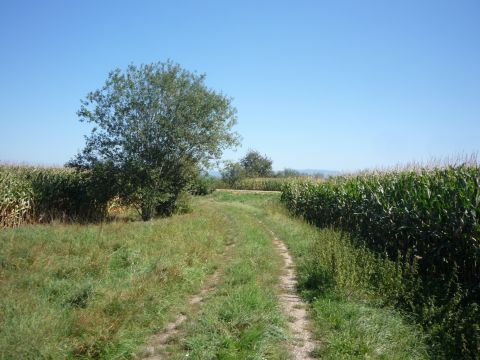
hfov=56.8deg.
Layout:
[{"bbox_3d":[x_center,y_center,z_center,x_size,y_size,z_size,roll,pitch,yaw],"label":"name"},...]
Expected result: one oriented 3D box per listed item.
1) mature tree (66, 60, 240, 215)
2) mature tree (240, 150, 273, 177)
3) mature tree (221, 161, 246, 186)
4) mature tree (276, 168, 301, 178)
[{"bbox_3d":[-4.080,-1.896,21.300,7.900,7.600,7.400,0,1,0],"label":"mature tree"},{"bbox_3d":[3.533,-2.355,95.000,6.900,8.000,6.600,0,1,0],"label":"mature tree"},{"bbox_3d":[-1.245,-1.054,85.000,5.000,5.400,4.800,0,1,0],"label":"mature tree"},{"bbox_3d":[20.769,-1.285,190.000,10.000,8.000,9.000,0,1,0],"label":"mature tree"}]

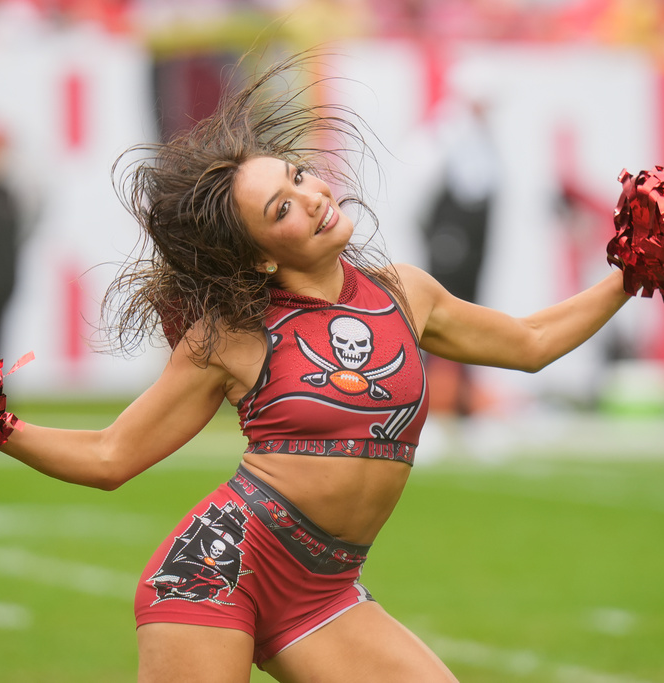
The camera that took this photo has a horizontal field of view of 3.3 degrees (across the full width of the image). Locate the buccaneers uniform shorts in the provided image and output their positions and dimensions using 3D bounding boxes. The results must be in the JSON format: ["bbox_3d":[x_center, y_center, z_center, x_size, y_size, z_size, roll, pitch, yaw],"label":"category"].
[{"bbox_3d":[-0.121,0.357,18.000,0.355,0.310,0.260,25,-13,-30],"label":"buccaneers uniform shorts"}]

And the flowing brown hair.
[{"bbox_3d":[-0.120,-0.214,18.050,0.470,0.490,0.360,0,1,-15],"label":"flowing brown hair"}]

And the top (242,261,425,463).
[{"bbox_3d":[0.002,0.033,18.000,0.300,0.325,0.240,3,-4,-20],"label":"top"}]

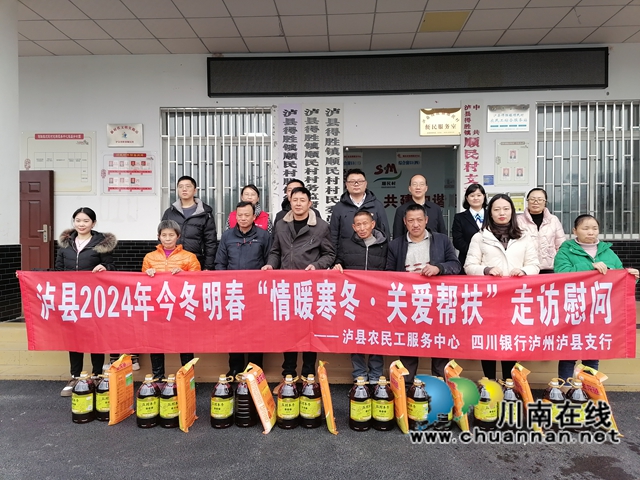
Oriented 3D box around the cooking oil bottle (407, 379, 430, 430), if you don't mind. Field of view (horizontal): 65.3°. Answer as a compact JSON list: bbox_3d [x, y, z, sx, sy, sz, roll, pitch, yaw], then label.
[{"bbox_3d":[0.676,1.113,3.410,0.155,0.340,0.150,0,0,41],"label":"cooking oil bottle"}]

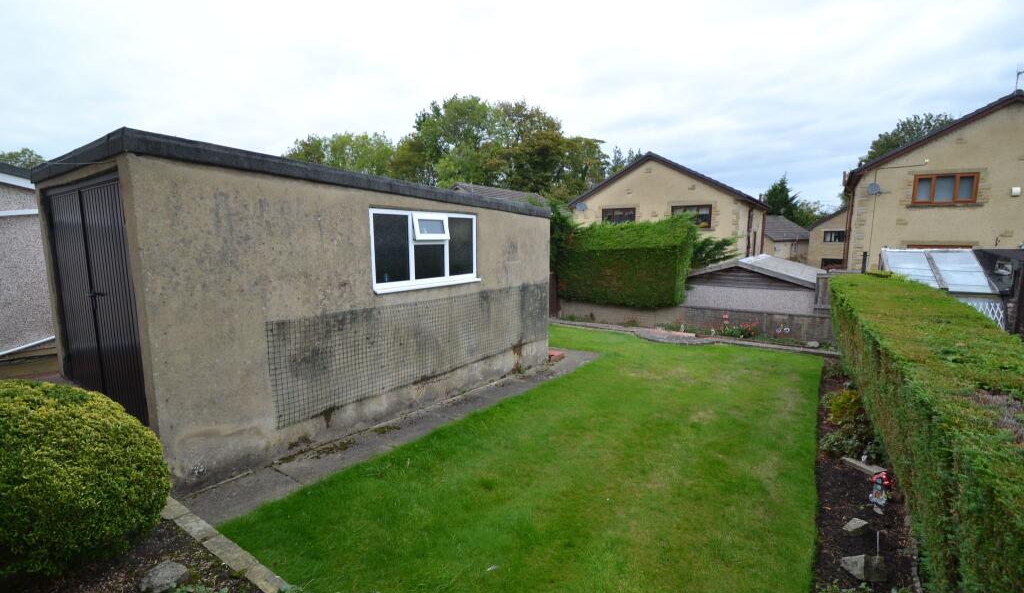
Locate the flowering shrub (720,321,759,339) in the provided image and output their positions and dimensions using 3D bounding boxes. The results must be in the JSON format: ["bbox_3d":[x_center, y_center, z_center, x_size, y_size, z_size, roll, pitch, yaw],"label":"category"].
[{"bbox_3d":[5.750,0.859,10.785,0.820,0.420,0.550,4,8,33],"label":"flowering shrub"}]

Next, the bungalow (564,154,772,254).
[{"bbox_3d":[9.045,-4.061,24.041,9.050,6.500,8.500,4,8,30],"label":"bungalow"}]

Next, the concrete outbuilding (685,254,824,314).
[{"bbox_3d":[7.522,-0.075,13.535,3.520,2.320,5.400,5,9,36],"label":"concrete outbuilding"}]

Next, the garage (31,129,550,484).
[{"bbox_3d":[-2.098,-0.148,6.270,2.840,2.760,6.070,4,8,33],"label":"garage"}]

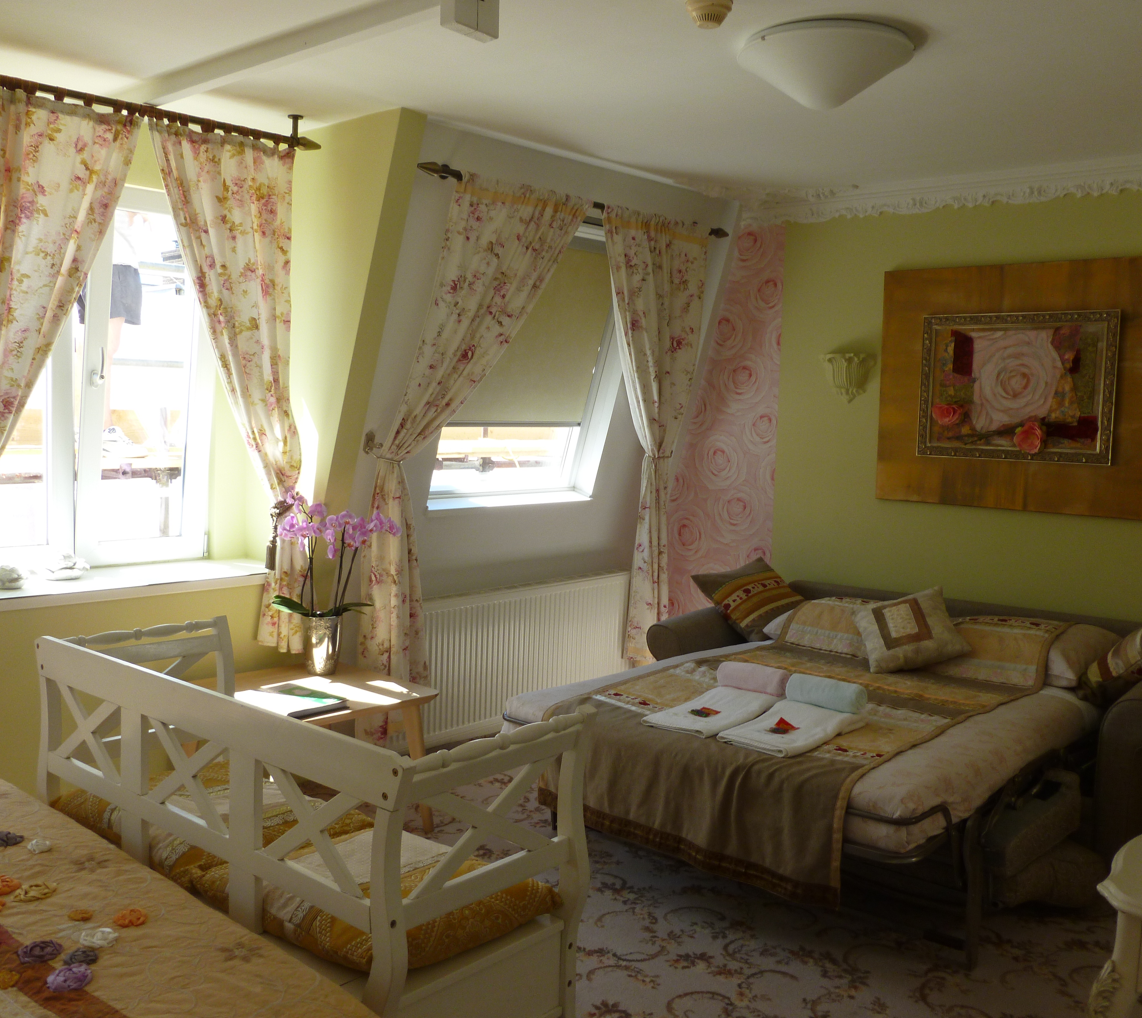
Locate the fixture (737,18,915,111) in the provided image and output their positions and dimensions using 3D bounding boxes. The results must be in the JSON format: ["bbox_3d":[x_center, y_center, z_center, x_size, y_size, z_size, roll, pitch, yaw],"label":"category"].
[{"bbox_3d":[0.679,-1.166,2.951,0.465,0.175,0.465,0,6,-12],"label":"fixture"}]

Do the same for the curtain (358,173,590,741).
[{"bbox_3d":[-0.374,-0.179,4.309,0.340,2.120,0.920,6,7,43],"label":"curtain"}]

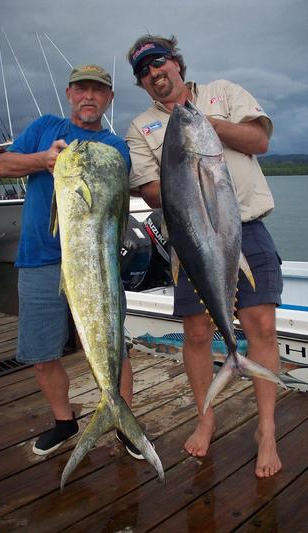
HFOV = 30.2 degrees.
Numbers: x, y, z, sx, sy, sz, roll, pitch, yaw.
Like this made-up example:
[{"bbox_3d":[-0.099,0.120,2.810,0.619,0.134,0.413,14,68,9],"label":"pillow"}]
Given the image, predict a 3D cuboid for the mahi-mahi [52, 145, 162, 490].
[{"bbox_3d":[-0.188,0.208,2.158,0.400,1.333,0.170,-1,7,12],"label":"mahi-mahi"}]

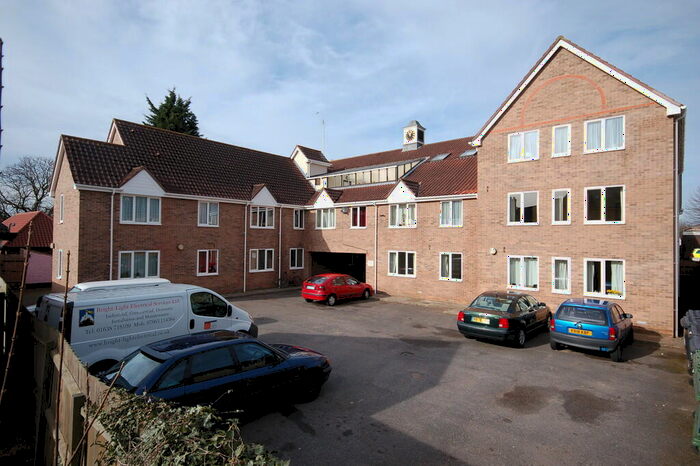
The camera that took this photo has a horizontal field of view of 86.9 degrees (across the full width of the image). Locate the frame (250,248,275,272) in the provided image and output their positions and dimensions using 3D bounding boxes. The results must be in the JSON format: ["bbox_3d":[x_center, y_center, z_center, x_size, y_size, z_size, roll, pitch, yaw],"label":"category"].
[{"bbox_3d":[-5.359,1.682,22.559,0.120,1.360,1.754,0,-1,43],"label":"frame"}]

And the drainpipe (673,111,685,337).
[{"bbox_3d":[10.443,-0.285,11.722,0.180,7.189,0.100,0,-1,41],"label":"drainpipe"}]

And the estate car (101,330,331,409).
[{"bbox_3d":[-2.373,2.746,7.409,4.500,1.430,1.740,1,-1,-44],"label":"estate car"}]

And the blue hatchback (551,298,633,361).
[{"bbox_3d":[7.372,2.675,11.066,1.610,1.420,3.730,0,-1,44],"label":"blue hatchback"}]

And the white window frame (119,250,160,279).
[{"bbox_3d":[-10.182,1.582,17.972,0.120,1.360,1.780,0,-1,44],"label":"white window frame"}]

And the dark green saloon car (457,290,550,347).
[{"bbox_3d":[5.350,2.680,12.420,1.740,1.460,4.650,0,-1,42],"label":"dark green saloon car"}]

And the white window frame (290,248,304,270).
[{"bbox_3d":[-3.533,1.747,24.808,0.120,1.360,1.200,0,-1,44],"label":"white window frame"}]

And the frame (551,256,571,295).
[{"bbox_3d":[7.892,1.592,13.752,0.601,1.344,0.100,0,-1,41],"label":"frame"}]

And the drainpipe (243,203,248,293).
[{"bbox_3d":[-5.849,0.824,20.779,0.120,5.033,0.100,0,-1,41],"label":"drainpipe"}]

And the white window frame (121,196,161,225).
[{"bbox_3d":[-9.941,-1.067,17.615,0.120,1.357,1.789,0,-1,43],"label":"white window frame"}]

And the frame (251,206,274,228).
[{"bbox_3d":[-5.337,-0.935,22.601,0.120,1.357,1.763,0,-1,43],"label":"frame"}]

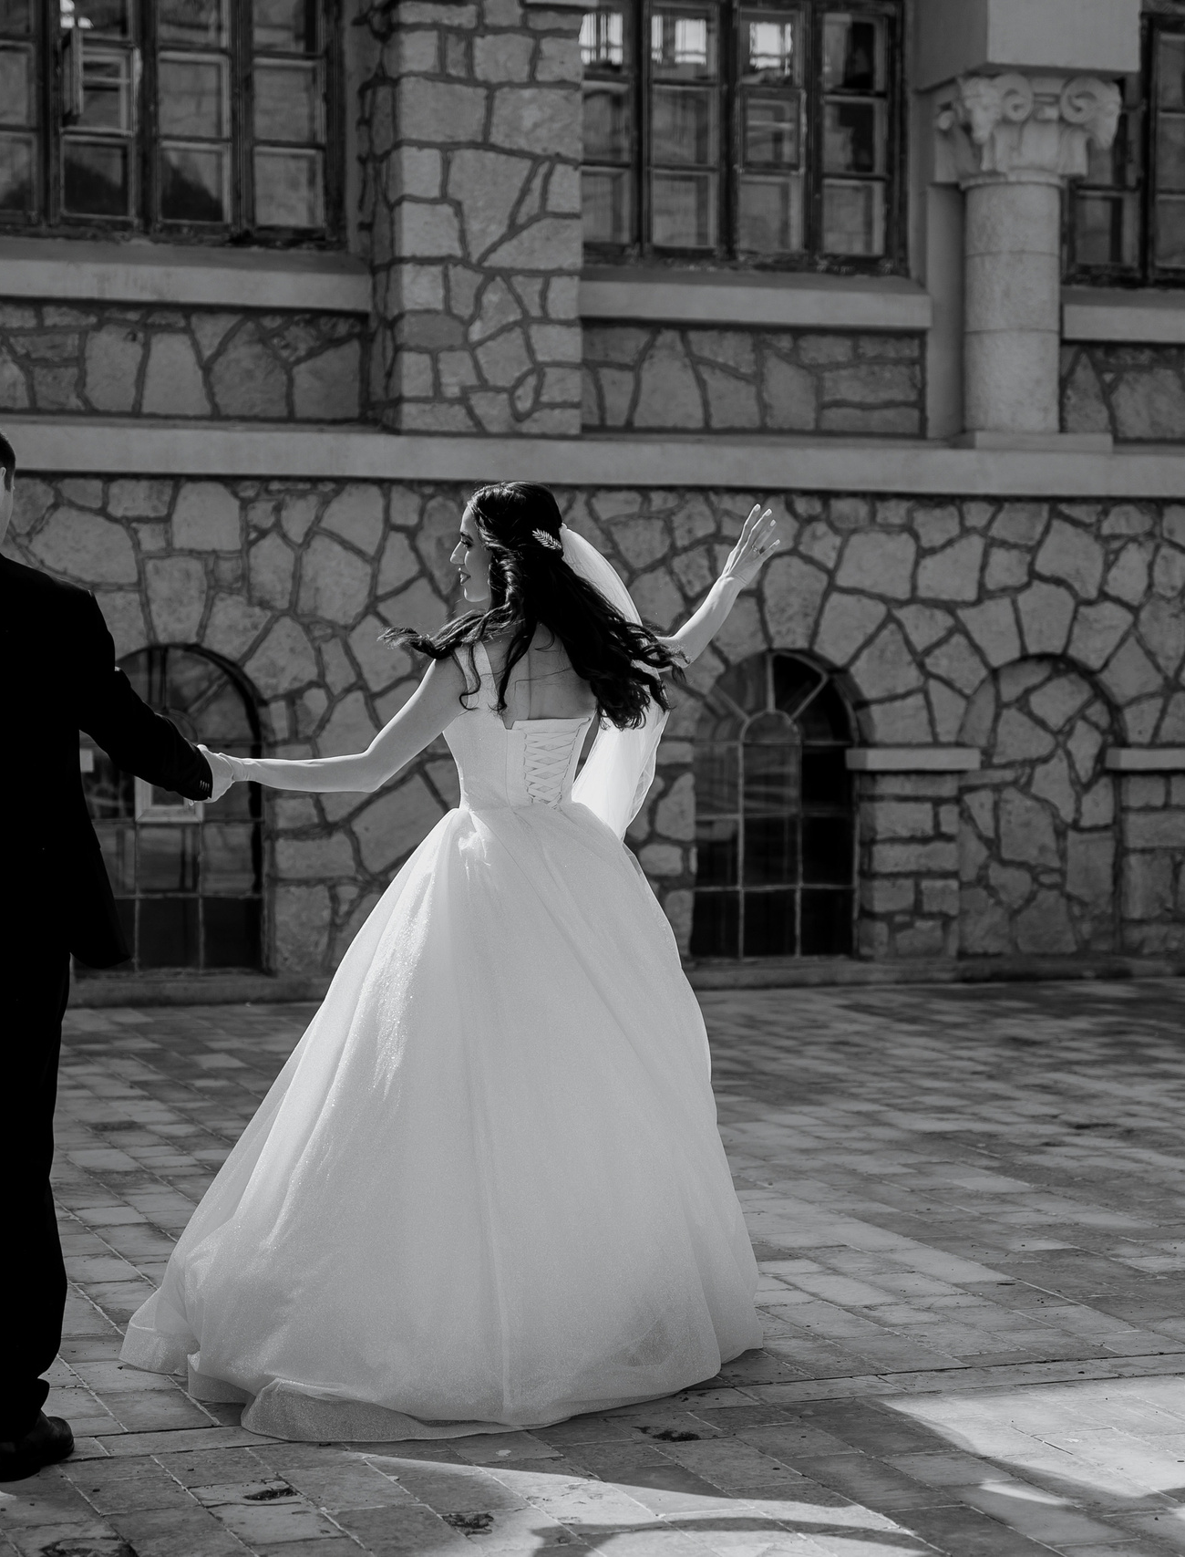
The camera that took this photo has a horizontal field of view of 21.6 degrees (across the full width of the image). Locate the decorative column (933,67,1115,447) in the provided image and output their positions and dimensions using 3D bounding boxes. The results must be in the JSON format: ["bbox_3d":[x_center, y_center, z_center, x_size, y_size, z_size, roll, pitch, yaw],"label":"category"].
[{"bbox_3d":[2.041,-2.443,14.667,0.700,1.720,0.660,0,2,-19],"label":"decorative column"}]

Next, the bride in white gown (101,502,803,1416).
[{"bbox_3d":[-0.279,0.286,6.097,1.220,1.740,1.150,-1,2,-25],"label":"bride in white gown"}]

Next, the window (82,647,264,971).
[{"bbox_3d":[-1.812,0.130,13.417,0.830,1.400,0.150,0,2,-19],"label":"window"}]

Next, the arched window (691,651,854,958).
[{"bbox_3d":[0.813,0.121,14.304,0.840,1.410,0.150,0,2,-19],"label":"arched window"}]

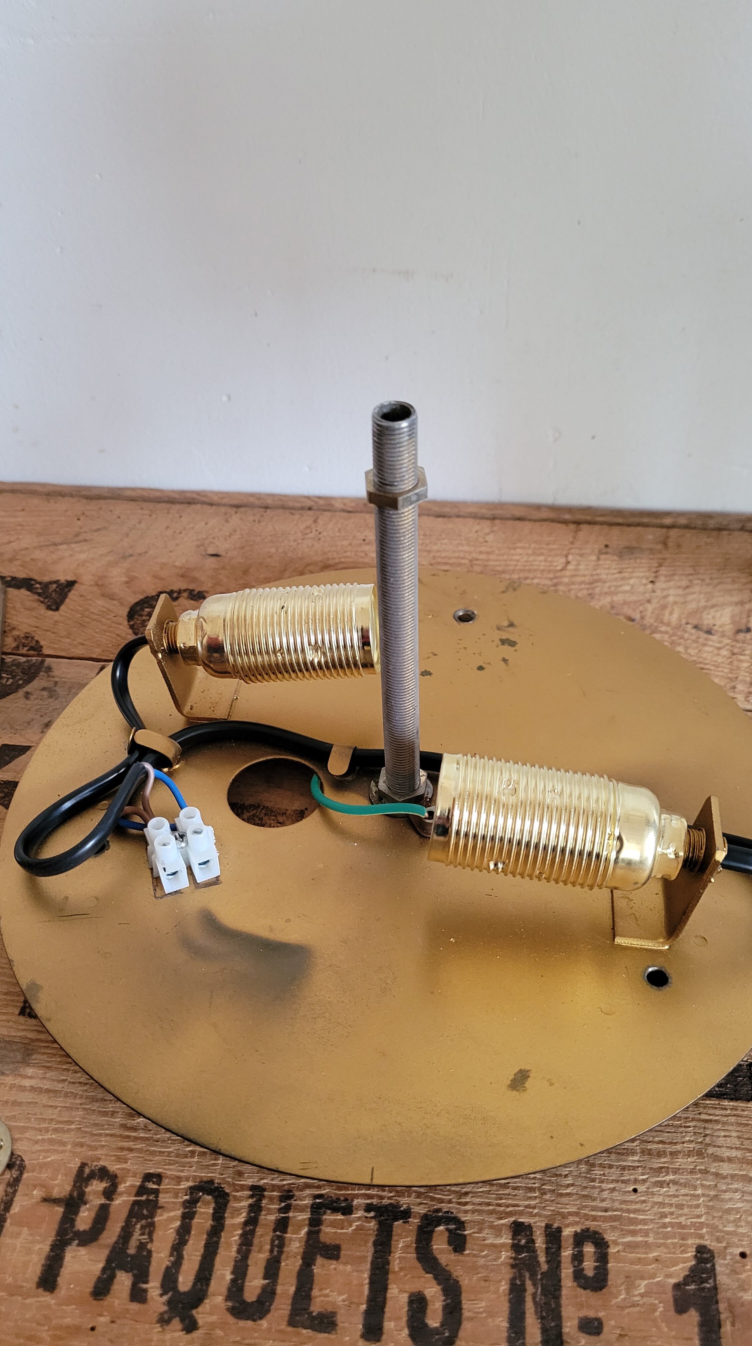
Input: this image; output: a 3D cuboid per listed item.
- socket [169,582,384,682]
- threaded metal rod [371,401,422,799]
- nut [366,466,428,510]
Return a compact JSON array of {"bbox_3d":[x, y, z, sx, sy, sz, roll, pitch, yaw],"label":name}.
[{"bbox_3d":[-0.031,-0.011,0.300,0.062,0.028,0.028,-3,41,4],"label":"socket"},{"bbox_3d":[0.006,-0.010,0.254,0.010,0.120,0.010,-1,41,1],"label":"threaded metal rod"},{"bbox_3d":[0.005,-0.042,0.227,0.014,0.004,0.016,-4,41,-2],"label":"nut"}]

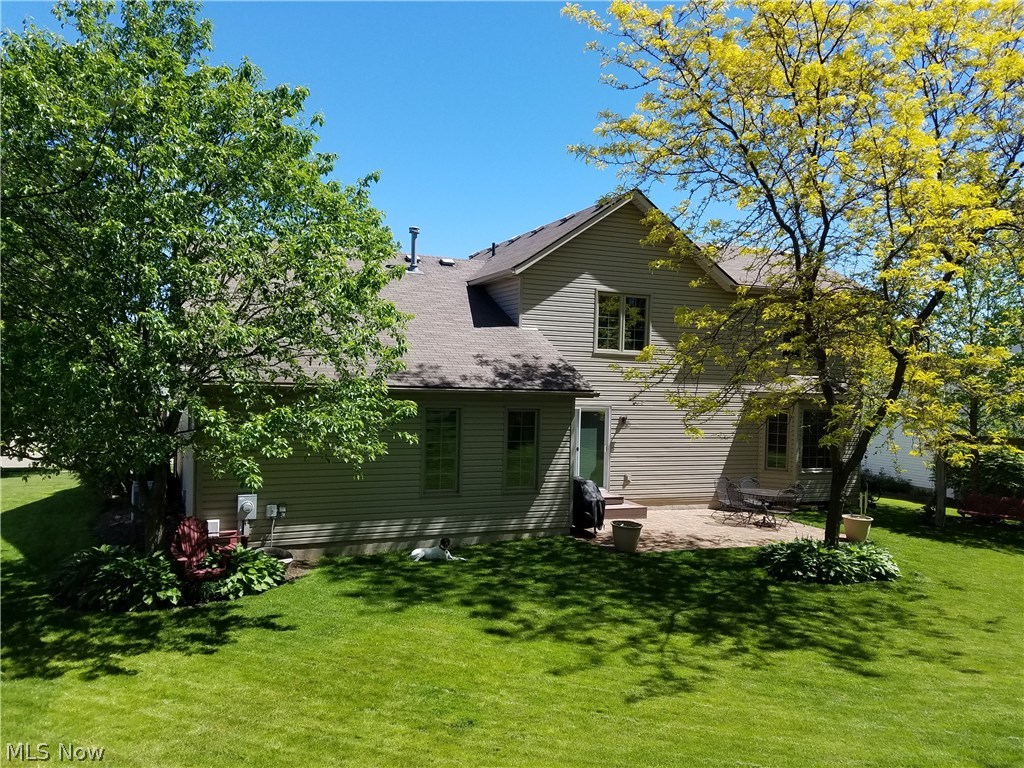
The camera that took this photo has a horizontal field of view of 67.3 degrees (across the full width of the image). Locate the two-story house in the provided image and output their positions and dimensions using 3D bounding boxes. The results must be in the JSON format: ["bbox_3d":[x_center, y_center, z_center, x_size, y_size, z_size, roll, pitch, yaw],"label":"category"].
[{"bbox_3d":[0.541,-0.855,21.689,17.400,7.700,13.500,1,1,-21],"label":"two-story house"}]

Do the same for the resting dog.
[{"bbox_3d":[-1.285,2.878,13.601,0.960,0.390,0.370,2,1,-10],"label":"resting dog"}]

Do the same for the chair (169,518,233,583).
[{"bbox_3d":[-4.716,2.576,11.633,0.750,0.950,0.900,1,1,-35],"label":"chair"}]

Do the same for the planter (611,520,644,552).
[{"bbox_3d":[2.146,2.824,14.237,0.610,0.475,0.610,2,1,0],"label":"planter"}]

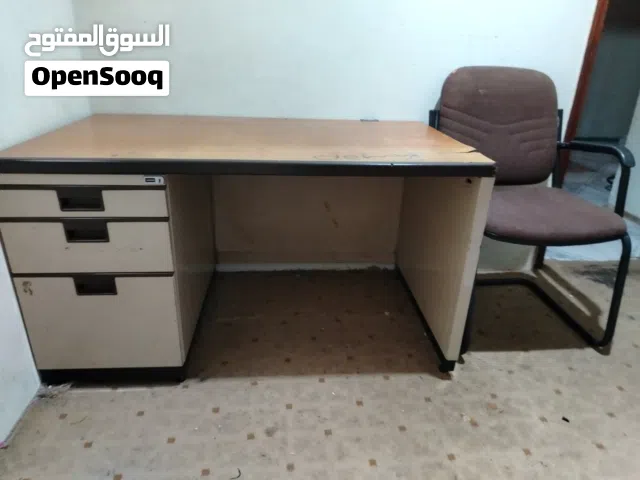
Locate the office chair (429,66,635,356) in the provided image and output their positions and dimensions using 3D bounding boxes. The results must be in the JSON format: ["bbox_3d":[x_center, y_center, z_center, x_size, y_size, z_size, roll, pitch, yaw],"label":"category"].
[{"bbox_3d":[0.773,-0.141,1.728,0.578,0.951,0.617,-2,25,-8],"label":"office chair"}]

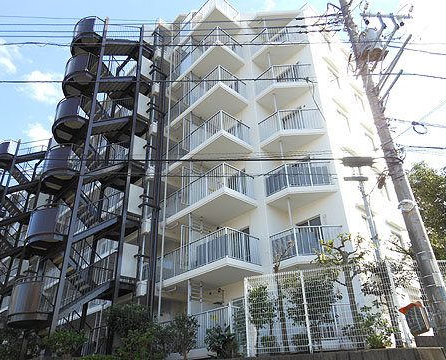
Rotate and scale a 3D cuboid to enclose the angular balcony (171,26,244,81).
[{"bbox_3d":[-0.969,-6.348,19.707,1.890,1.080,4.400,21,-36,-36],"label":"angular balcony"}]

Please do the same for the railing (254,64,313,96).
[{"bbox_3d":[2.855,-5.027,16.875,2.799,1.092,0.647,-12,-30,17],"label":"railing"}]

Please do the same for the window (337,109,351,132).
[{"bbox_3d":[5.818,-2.763,16.545,0.952,0.980,0.120,22,-37,-37],"label":"window"}]

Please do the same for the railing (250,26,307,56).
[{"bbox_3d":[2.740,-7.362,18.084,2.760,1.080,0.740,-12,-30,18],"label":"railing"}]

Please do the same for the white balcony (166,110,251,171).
[{"bbox_3d":[-0.816,-1.333,17.182,2.010,1.310,4.630,21,-36,-36],"label":"white balcony"}]

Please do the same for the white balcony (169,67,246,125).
[{"bbox_3d":[-0.893,-3.918,18.423,1.890,1.080,4.450,21,-36,-36],"label":"white balcony"}]

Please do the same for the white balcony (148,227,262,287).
[{"bbox_3d":[-0.781,3.615,14.630,1.862,1.372,4.816,22,-37,-37],"label":"white balcony"}]

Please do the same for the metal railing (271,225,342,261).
[{"bbox_3d":[3.109,2.323,12.881,2.760,1.080,0.740,-12,-30,18],"label":"metal railing"}]

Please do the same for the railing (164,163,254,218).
[{"bbox_3d":[-0.830,0.999,15.974,1.834,1.092,4.648,22,-37,-37],"label":"railing"}]

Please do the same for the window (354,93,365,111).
[{"bbox_3d":[7.690,-4.249,19.361,0.840,0.952,0.120,22,-37,-37],"label":"window"}]

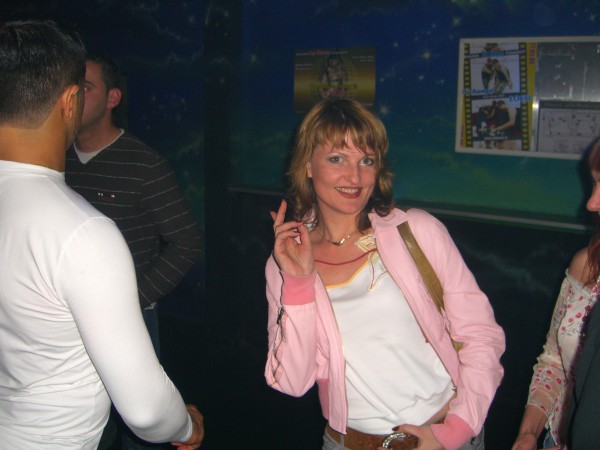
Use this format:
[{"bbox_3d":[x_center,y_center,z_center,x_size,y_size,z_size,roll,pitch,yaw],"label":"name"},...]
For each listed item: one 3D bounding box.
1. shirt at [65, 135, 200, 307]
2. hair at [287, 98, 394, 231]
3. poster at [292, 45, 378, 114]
[{"bbox_3d":[-0.600,-0.030,2.120,0.540,0.570,0.300,3,10,12],"label":"shirt"},{"bbox_3d":[0.088,-0.133,1.430,0.220,0.275,0.230,-6,10,-16],"label":"hair"},{"bbox_3d":[0.156,-0.667,3.050,0.420,0.292,0.010,6,11,29],"label":"poster"}]

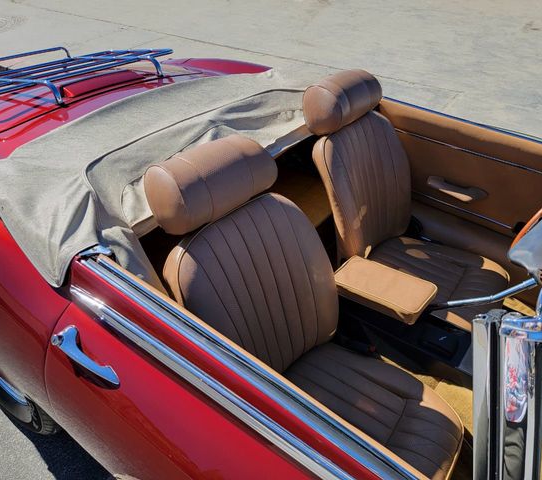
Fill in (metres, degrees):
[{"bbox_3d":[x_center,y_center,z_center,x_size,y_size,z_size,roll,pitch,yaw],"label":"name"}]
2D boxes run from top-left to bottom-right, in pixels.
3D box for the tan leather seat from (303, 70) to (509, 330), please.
[{"bbox_3d":[0.474,-0.082,1.483,0.762,0.772,0.525,26,42,28],"label":"tan leather seat"}]

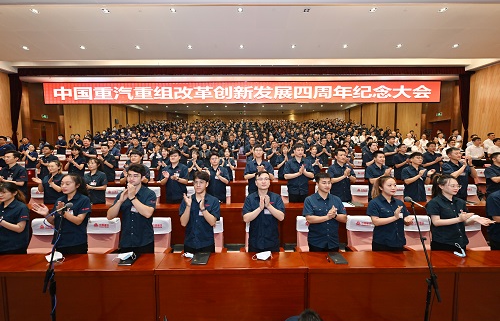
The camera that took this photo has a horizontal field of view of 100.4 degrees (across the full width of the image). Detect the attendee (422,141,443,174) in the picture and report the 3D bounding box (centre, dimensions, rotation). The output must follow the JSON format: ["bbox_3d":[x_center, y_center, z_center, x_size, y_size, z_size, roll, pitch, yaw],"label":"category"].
[{"bbox_3d":[4.794,0.393,5.502,0.520,1.750,0.420,0,4,0],"label":"attendee"}]

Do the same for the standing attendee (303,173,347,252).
[{"bbox_3d":[0.919,0.972,2.596,0.520,1.710,0.420,-1,4,-7],"label":"standing attendee"}]

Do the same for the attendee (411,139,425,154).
[{"bbox_3d":[6.154,-0.110,7.650,0.520,1.280,0.600,-1,5,0],"label":"attendee"}]

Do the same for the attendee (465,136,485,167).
[{"bbox_3d":[6.189,0.009,5.750,0.520,1.280,0.600,-1,5,0],"label":"attendee"}]

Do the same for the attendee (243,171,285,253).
[{"bbox_3d":[0.161,0.987,2.528,0.520,1.720,0.420,-1,5,0],"label":"attendee"}]

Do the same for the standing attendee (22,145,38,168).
[{"bbox_3d":[-7.235,0.244,6.935,0.470,1.580,0.400,0,4,-2],"label":"standing attendee"}]

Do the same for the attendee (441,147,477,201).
[{"bbox_3d":[3.716,0.648,3.769,0.540,1.750,0.450,-1,5,0],"label":"attendee"}]

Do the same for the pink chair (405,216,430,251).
[{"bbox_3d":[2.596,1.331,3.023,0.600,0.920,0.620,0,4,0],"label":"pink chair"}]

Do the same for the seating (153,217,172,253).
[{"bbox_3d":[-1.397,1.338,2.879,0.580,0.970,0.600,-1,5,0],"label":"seating"}]

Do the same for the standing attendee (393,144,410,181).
[{"bbox_3d":[4.018,0.416,5.504,0.520,1.710,0.420,0,4,0],"label":"standing attendee"}]

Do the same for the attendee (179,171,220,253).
[{"bbox_3d":[-0.606,0.978,2.597,0.500,1.710,0.420,0,4,4],"label":"attendee"}]

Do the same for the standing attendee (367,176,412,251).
[{"bbox_3d":[1.611,1.003,2.484,0.500,1.640,0.420,-1,5,0],"label":"standing attendee"}]

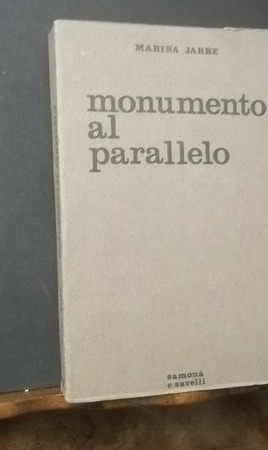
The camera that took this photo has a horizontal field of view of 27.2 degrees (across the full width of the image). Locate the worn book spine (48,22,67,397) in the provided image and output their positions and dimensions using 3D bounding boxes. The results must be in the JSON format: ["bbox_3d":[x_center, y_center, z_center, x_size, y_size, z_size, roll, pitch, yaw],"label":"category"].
[{"bbox_3d":[-0.038,-0.007,0.305,0.011,0.201,0.024,-2,0,-13],"label":"worn book spine"}]

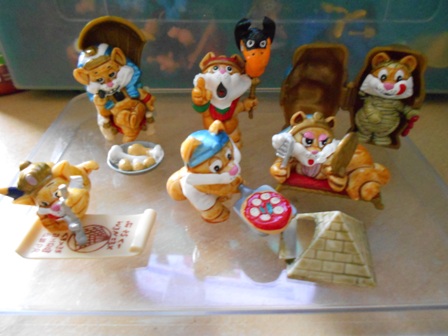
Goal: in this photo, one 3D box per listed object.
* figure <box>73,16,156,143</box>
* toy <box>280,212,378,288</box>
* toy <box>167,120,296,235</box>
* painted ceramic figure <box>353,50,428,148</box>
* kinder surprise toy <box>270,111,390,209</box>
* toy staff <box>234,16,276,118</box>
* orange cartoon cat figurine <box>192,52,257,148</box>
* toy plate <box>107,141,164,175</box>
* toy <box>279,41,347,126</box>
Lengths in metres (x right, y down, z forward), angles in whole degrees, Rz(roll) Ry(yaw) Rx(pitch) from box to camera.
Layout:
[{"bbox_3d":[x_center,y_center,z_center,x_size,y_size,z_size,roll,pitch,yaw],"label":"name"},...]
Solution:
[{"bbox_3d":[-0.047,-0.039,0.150,0.028,0.049,0.029,-7,34,-14],"label":"figure"},{"bbox_3d":[0.030,0.018,0.100,0.026,0.015,0.025,6,36,8],"label":"toy"},{"bbox_3d":[0.002,0.002,0.107,0.040,0.033,0.025,20,40,25],"label":"toy"},{"bbox_3d":[0.071,-0.032,0.148,0.026,0.041,0.018,18,38,25],"label":"painted ceramic figure"},{"bbox_3d":[0.038,-0.006,0.118,0.039,0.032,0.021,9,37,13],"label":"kinder surprise toy"},{"bbox_3d":[0.011,-0.038,0.132,0.016,0.039,0.013,-2,36,-2],"label":"toy staff"},{"bbox_3d":[0.000,-0.029,0.144,0.026,0.040,0.021,2,36,2],"label":"orange cartoon cat figurine"},{"bbox_3d":[-0.037,-0.005,0.140,0.022,0.006,0.022,0,36,0],"label":"toy plate"},{"bbox_3d":[0.039,-0.035,0.151,0.028,0.041,0.012,4,34,6],"label":"toy"}]

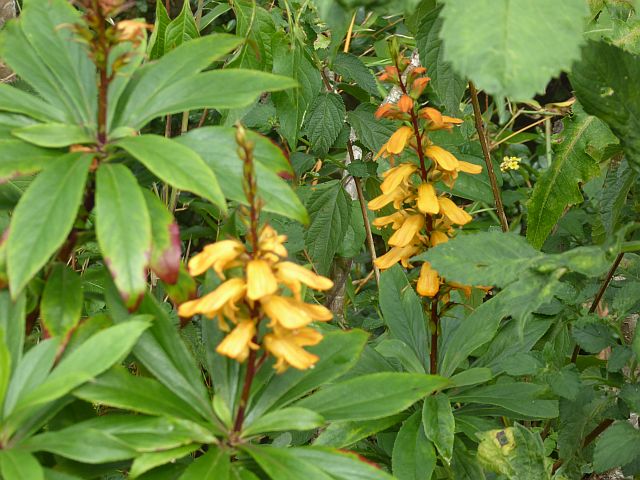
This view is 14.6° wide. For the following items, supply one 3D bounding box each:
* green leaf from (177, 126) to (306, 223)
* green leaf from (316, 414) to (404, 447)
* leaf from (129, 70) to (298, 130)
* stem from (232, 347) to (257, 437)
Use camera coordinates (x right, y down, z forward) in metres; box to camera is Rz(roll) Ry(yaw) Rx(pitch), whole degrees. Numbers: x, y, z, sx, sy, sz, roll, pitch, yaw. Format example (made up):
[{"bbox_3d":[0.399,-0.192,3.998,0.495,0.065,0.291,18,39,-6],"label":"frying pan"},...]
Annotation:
[{"bbox_3d":[-0.045,-0.035,1.370,0.084,0.013,0.036,29,49,0],"label":"green leaf"},{"bbox_3d":[0.034,0.145,1.900,0.091,0.018,0.027,-17,47,-26],"label":"green leaf"},{"bbox_3d":[-0.057,-0.073,1.330,0.094,0.012,0.031,-11,44,-12],"label":"leaf"},{"bbox_3d":[-0.039,0.078,1.302,0.005,0.050,0.005,9,17,0],"label":"stem"}]

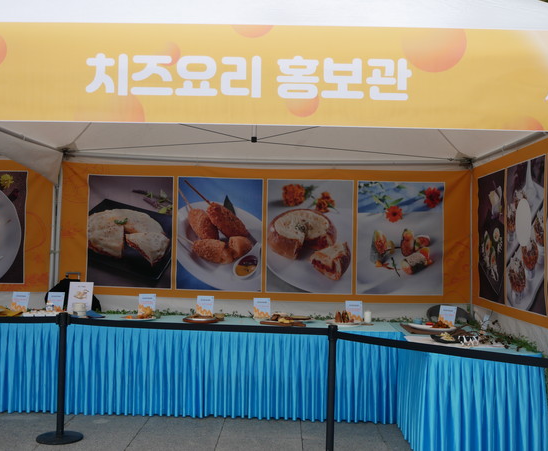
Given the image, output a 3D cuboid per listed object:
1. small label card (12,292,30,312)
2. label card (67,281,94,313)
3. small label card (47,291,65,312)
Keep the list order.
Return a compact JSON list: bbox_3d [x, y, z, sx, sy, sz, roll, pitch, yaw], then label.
[{"bbox_3d":[-2.271,0.702,6.220,0.150,0.205,0.050,1,-2,7],"label":"small label card"},{"bbox_3d":[-1.724,0.655,6.200,0.212,0.290,0.065,1,-2,0],"label":"label card"},{"bbox_3d":[-1.960,0.706,6.240,0.150,0.205,0.050,1,-2,1],"label":"small label card"}]

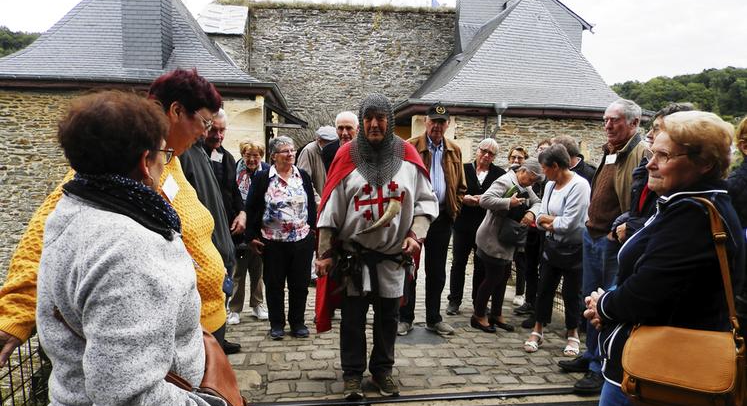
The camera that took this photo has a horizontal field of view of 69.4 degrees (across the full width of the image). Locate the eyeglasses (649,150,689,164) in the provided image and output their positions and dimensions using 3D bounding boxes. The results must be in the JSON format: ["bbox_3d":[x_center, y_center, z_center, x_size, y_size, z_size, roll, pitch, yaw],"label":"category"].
[{"bbox_3d":[0.880,-0.137,1.526,0.140,0.042,0.137,-6,5,3],"label":"eyeglasses"}]

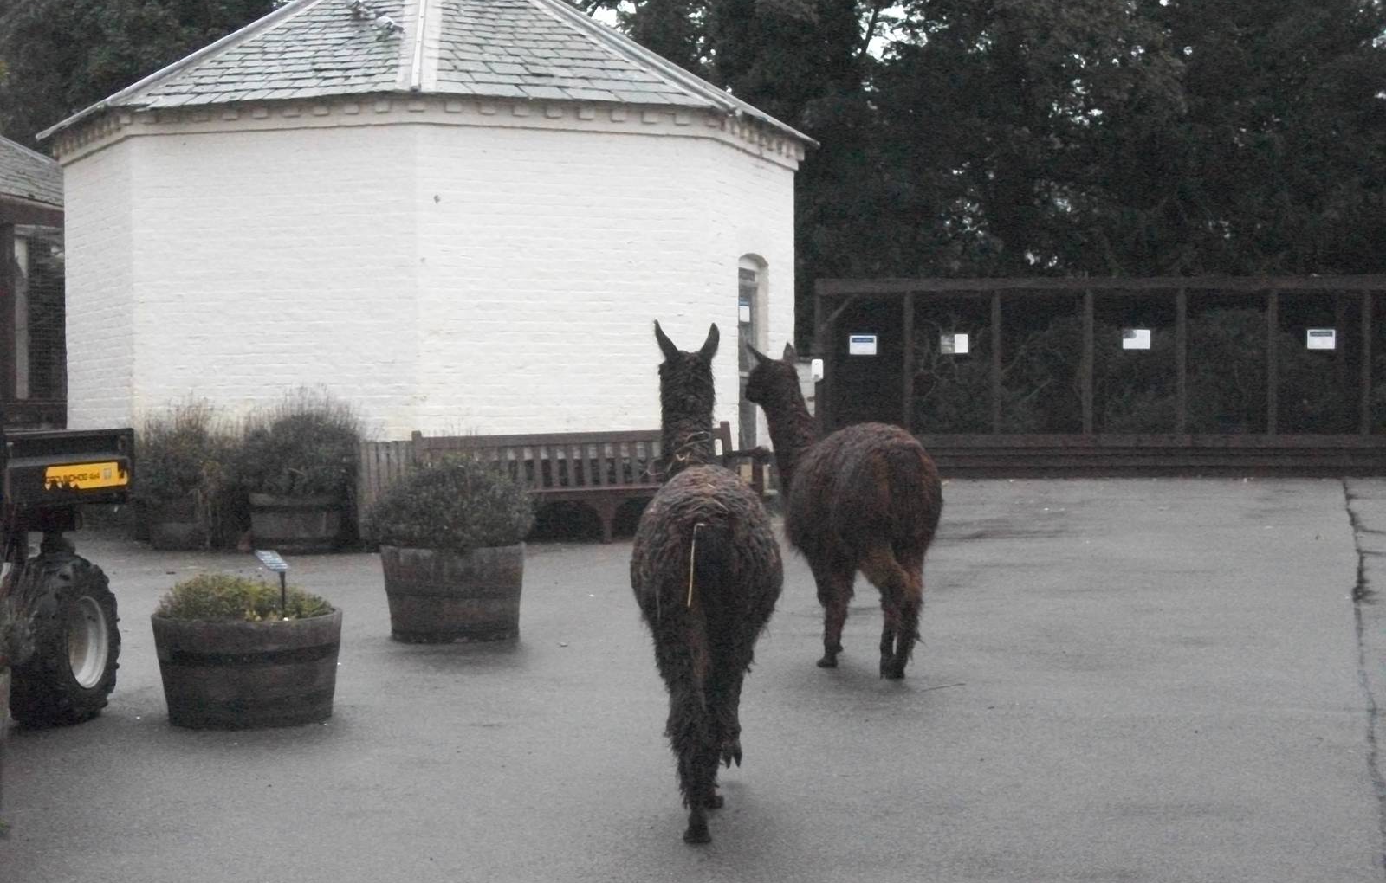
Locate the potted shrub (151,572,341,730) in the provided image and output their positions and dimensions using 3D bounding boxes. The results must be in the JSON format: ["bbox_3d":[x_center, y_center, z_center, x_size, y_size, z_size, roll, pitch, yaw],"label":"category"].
[{"bbox_3d":[-1.683,0.777,9.429,0.720,0.550,0.720,0,2,0],"label":"potted shrub"}]

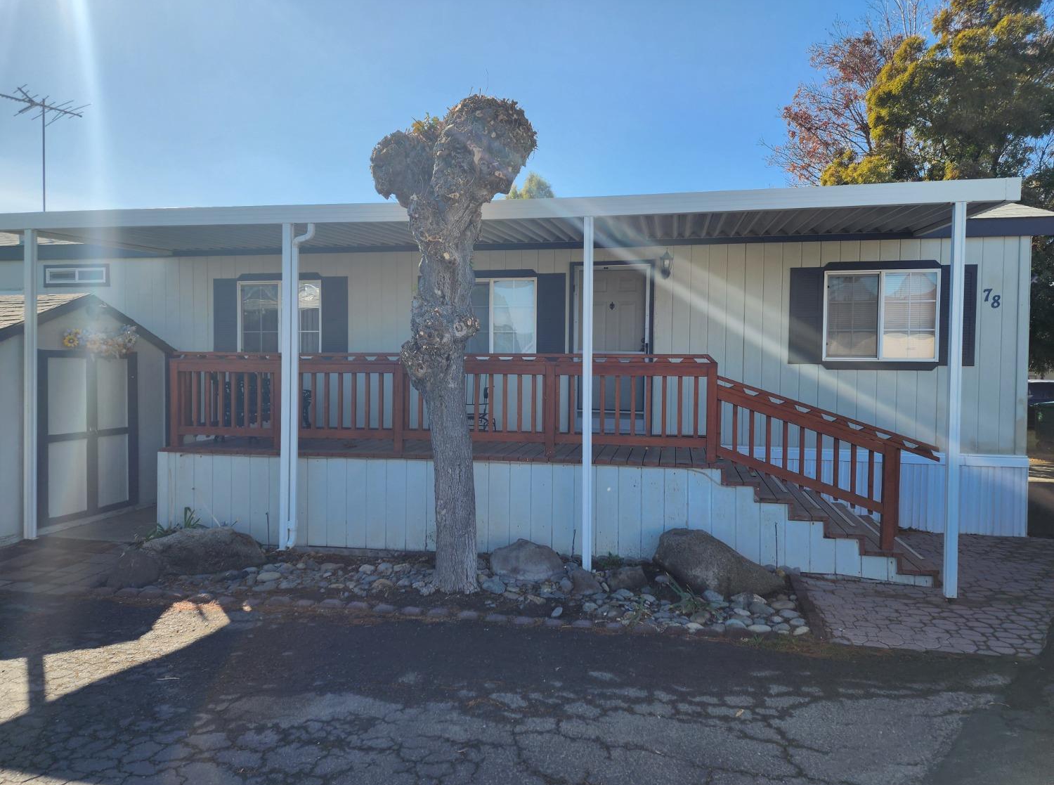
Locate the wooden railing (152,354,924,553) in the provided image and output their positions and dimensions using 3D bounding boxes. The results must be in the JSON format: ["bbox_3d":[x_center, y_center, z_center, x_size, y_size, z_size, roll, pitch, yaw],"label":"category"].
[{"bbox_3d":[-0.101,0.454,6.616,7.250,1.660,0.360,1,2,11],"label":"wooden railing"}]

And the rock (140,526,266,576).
[{"bbox_3d":[-2.881,1.371,6.220,1.100,0.335,0.660,1,1,11],"label":"rock"}]

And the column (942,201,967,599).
[{"bbox_3d":[3.397,0.064,5.559,0.078,3.140,0.078,1,1,11],"label":"column"}]

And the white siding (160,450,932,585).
[{"bbox_3d":[-0.197,1.101,6.550,7.310,0.915,0.100,1,1,11],"label":"white siding"}]

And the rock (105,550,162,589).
[{"bbox_3d":[-3.204,1.418,5.700,0.430,0.250,0.380,1,1,11],"label":"rock"}]

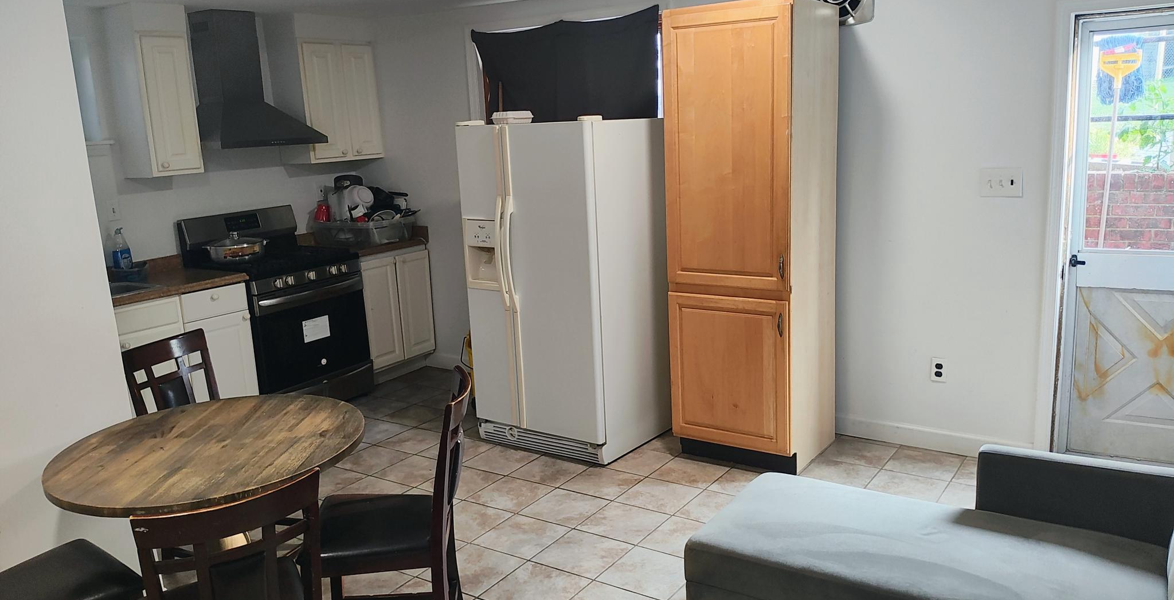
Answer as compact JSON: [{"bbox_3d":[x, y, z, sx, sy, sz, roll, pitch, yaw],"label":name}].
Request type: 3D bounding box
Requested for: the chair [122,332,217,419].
[{"bbox_3d":[-1.430,0.616,3.352,0.530,0.910,0.440,4,13,27],"label":"chair"}]

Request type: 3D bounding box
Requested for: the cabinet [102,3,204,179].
[{"bbox_3d":[-2.434,-1.159,4.757,0.317,0.915,0.305,5,13,34],"label":"cabinet"}]

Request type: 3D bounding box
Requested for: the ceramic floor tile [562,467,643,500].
[{"bbox_3d":[0.074,0.865,3.993,0.300,0.010,0.300,5,13,34],"label":"ceramic floor tile"}]

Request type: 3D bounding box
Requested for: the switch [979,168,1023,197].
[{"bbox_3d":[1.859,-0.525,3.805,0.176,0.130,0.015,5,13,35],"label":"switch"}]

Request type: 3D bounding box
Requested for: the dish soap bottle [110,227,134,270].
[{"bbox_3d":[-2.613,-0.276,4.782,0.068,0.259,0.100,5,13,35],"label":"dish soap bottle"}]

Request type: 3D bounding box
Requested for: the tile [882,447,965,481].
[{"bbox_3d":[1.610,0.789,4.049,0.303,0.010,0.303,5,13,35],"label":"tile"}]

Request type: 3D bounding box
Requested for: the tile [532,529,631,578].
[{"bbox_3d":[-0.012,0.997,3.329,0.300,0.010,0.300,5,13,34],"label":"tile"}]

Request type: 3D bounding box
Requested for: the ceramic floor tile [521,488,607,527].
[{"bbox_3d":[-0.098,0.934,3.793,0.302,0.012,0.302,5,14,33],"label":"ceramic floor tile"}]

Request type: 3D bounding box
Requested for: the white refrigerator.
[{"bbox_3d":[-0.089,-0.090,4.530,0.810,1.685,0.820,5,13,35],"label":"white refrigerator"}]

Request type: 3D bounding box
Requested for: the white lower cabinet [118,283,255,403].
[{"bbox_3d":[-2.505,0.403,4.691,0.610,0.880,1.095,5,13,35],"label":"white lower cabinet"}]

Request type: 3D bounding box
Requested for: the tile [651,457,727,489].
[{"bbox_3d":[0.501,0.841,4.109,0.302,0.012,0.302,5,14,33],"label":"tile"}]

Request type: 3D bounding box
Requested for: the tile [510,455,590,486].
[{"bbox_3d":[-0.182,0.844,4.162,0.300,0.010,0.300,5,13,34],"label":"tile"}]

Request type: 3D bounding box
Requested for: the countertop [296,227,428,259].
[{"bbox_3d":[-1.562,-0.400,5.811,0.677,0.142,0.668,5,14,33],"label":"countertop"}]

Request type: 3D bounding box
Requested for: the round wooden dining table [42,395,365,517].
[{"bbox_3d":[-1.141,0.811,2.713,0.915,0.764,0.915,-2,12,1],"label":"round wooden dining table"}]

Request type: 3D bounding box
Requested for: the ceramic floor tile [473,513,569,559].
[{"bbox_3d":[-0.267,0.983,3.511,0.303,0.010,0.303,5,13,33],"label":"ceramic floor tile"}]

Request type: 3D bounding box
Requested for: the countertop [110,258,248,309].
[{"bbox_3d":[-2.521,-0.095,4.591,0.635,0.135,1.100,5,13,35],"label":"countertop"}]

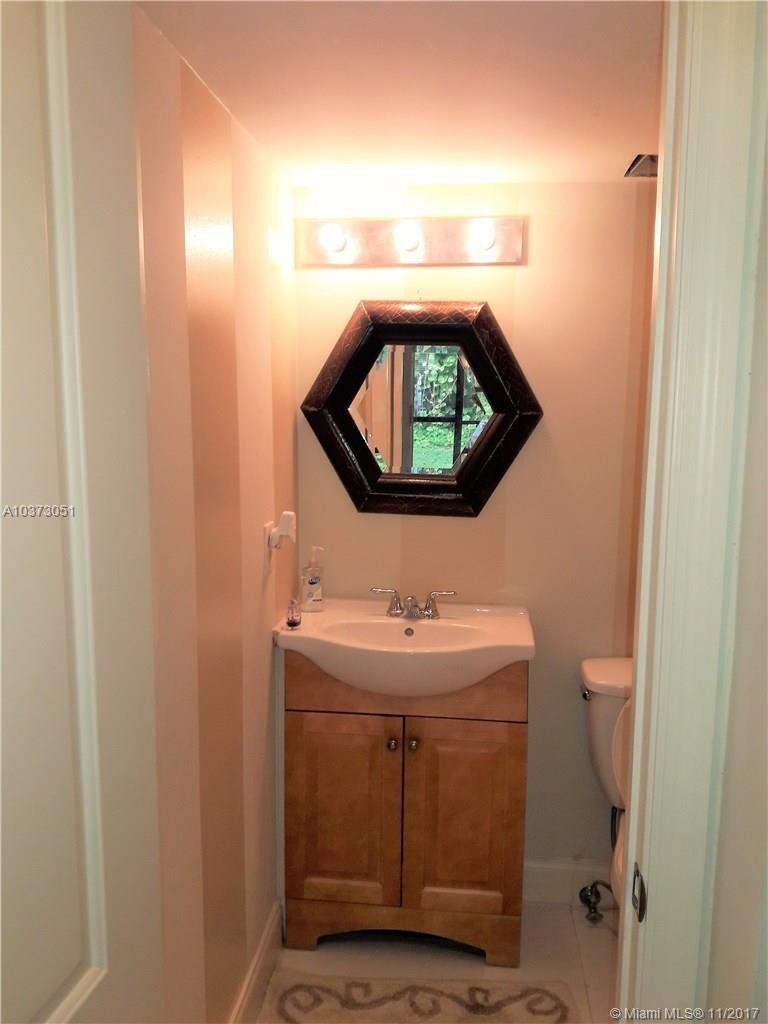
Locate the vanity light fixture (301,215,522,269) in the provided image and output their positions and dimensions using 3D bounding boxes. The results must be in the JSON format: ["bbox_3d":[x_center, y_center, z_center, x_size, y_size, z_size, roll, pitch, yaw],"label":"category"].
[{"bbox_3d":[0.066,-0.698,2.139,0.609,0.124,0.125,1,8,6],"label":"vanity light fixture"}]

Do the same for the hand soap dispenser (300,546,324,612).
[{"bbox_3d":[-0.190,0.180,2.234,0.062,0.175,0.042,-2,8,-19],"label":"hand soap dispenser"}]

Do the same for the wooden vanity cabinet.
[{"bbox_3d":[0.063,0.734,2.248,0.609,0.840,0.307,1,8,6],"label":"wooden vanity cabinet"}]

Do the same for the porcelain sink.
[{"bbox_3d":[0.056,0.369,2.126,0.630,0.166,0.447,1,8,6],"label":"porcelain sink"}]

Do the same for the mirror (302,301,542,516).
[{"bbox_3d":[0.100,-0.276,2.232,0.648,0.570,0.050,2,8,6],"label":"mirror"}]

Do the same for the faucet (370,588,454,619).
[{"bbox_3d":[0.073,0.242,2.164,0.229,0.076,0.130,1,8,6],"label":"faucet"}]

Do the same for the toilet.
[{"bbox_3d":[0.723,0.805,1.980,0.472,0.780,0.680,1,8,6],"label":"toilet"}]

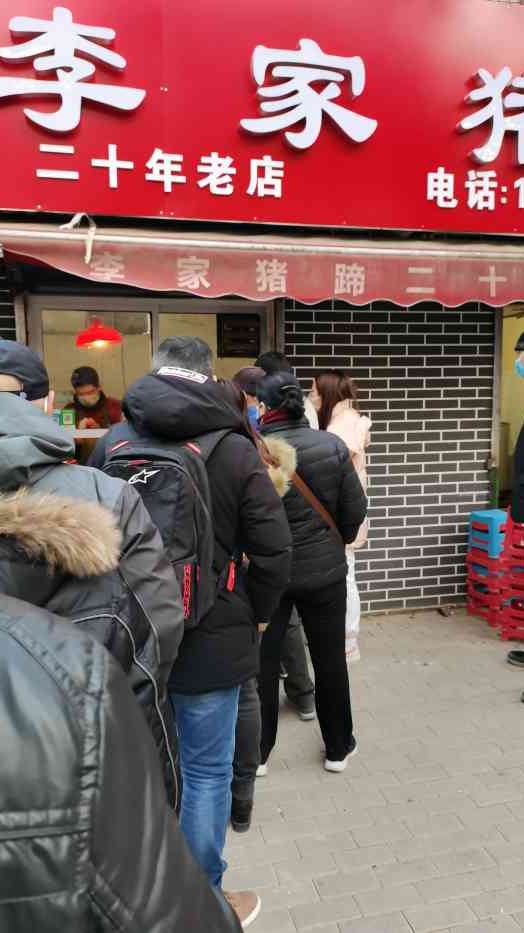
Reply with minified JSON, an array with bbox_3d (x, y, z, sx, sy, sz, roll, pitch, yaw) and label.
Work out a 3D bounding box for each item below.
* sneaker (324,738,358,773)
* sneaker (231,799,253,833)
[{"bbox_3d":[0.337,1.125,2.937,0.092,0.100,0.245,2,7,25],"label":"sneaker"},{"bbox_3d":[-0.069,1.164,2.567,0.090,0.110,0.245,0,6,2],"label":"sneaker"}]

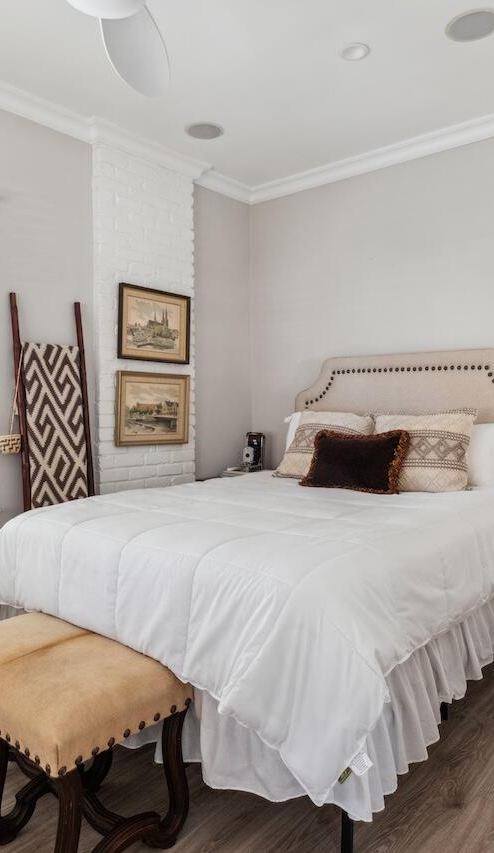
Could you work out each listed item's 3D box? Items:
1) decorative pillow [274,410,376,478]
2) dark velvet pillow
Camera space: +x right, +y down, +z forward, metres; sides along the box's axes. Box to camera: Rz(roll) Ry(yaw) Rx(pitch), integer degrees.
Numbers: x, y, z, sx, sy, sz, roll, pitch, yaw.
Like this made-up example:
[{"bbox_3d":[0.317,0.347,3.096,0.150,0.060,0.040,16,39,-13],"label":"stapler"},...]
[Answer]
[{"bbox_3d":[0.460,0.111,3.330,0.500,0.450,0.170,1,-29,39],"label":"decorative pillow"},{"bbox_3d":[0.583,0.185,3.088,0.550,0.335,0.130,1,-21,37],"label":"dark velvet pillow"}]

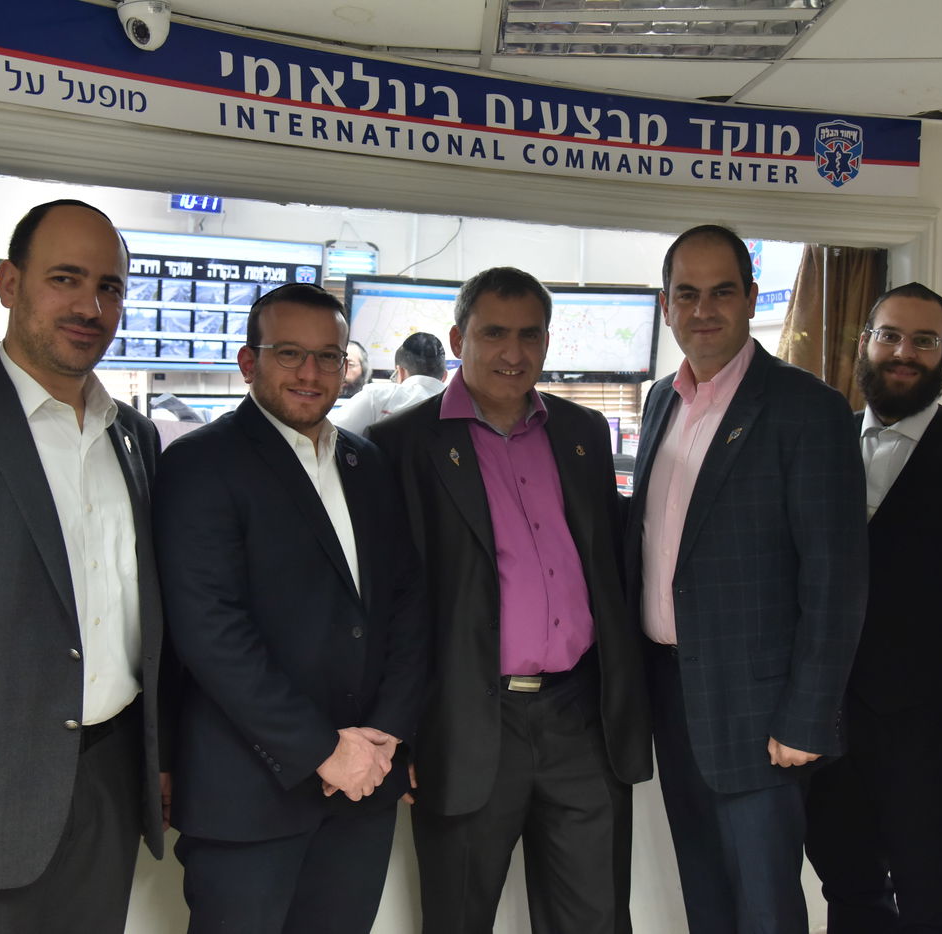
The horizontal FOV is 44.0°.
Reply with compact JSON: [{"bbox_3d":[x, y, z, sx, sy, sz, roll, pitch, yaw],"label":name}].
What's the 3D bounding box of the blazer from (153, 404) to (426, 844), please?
[{"bbox_3d":[-0.305,0.237,1.980,0.500,0.710,0.330,-1,3,-38],"label":"blazer"}]

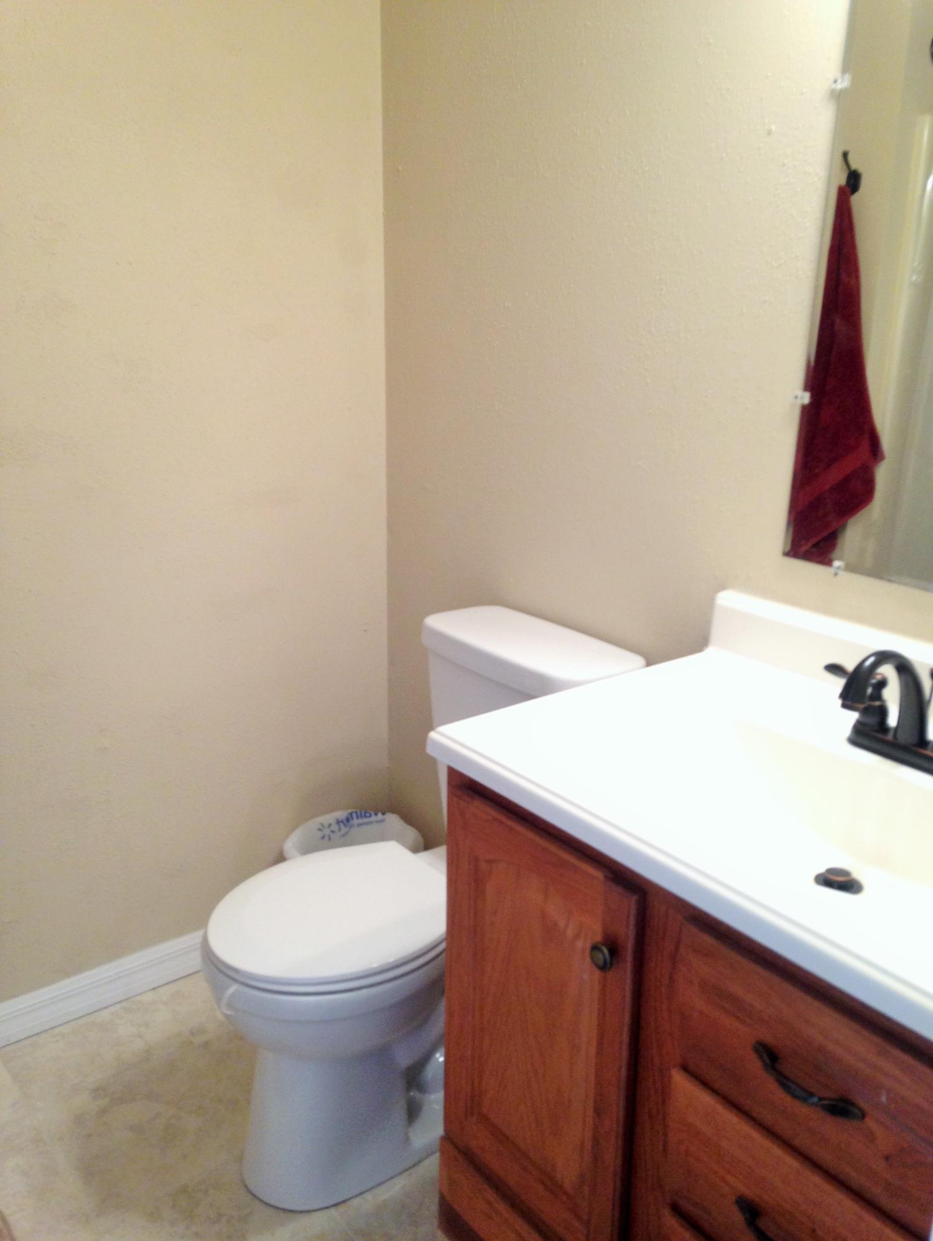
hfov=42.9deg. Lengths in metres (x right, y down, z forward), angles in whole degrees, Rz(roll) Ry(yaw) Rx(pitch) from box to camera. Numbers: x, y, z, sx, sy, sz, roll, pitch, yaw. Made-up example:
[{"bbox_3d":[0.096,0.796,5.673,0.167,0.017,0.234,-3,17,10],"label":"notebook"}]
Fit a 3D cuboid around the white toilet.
[{"bbox_3d":[-0.101,0.457,1.931,0.705,0.785,0.400,-14,23,-37],"label":"white toilet"}]

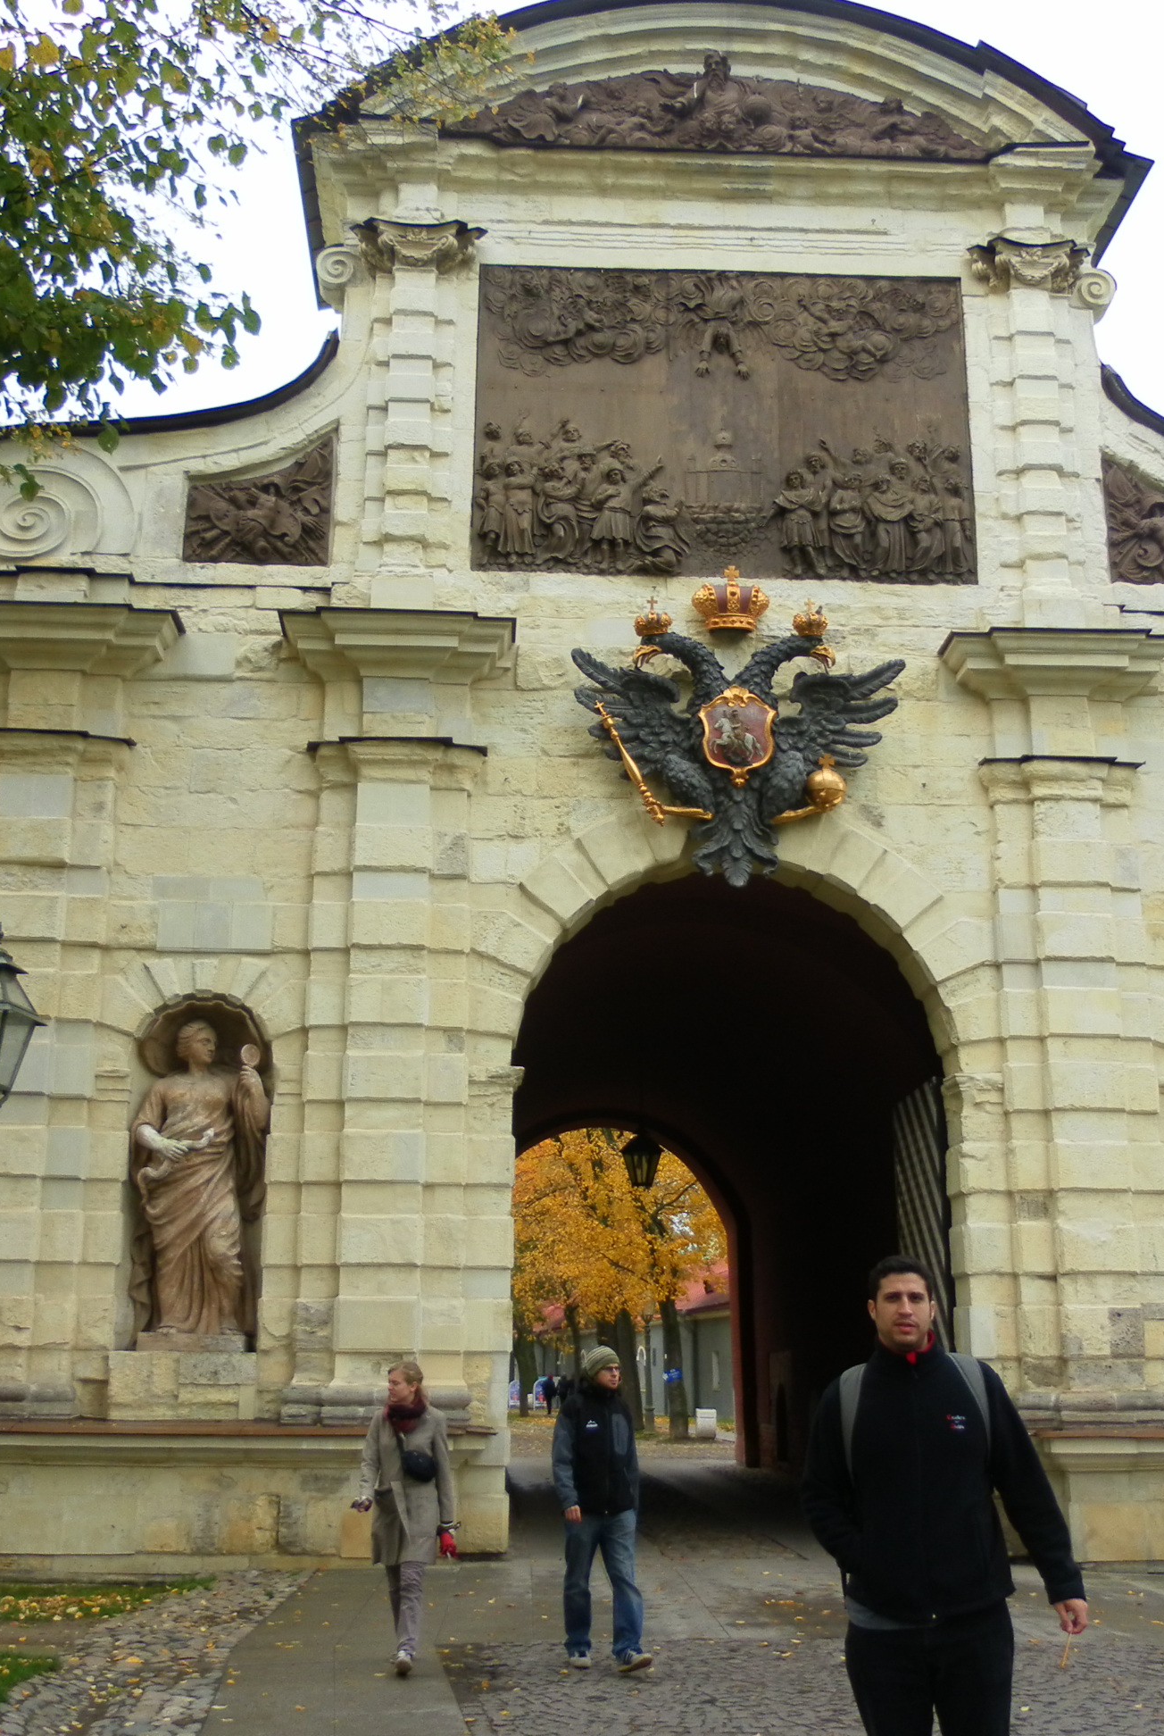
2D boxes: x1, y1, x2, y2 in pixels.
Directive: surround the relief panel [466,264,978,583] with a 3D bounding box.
[{"bbox_3d":[1.573,-4.943,20.603,5.450,3.720,0.300,1,-15,-3],"label":"relief panel"}]

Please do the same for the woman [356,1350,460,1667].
[{"bbox_3d":[-0.996,3.673,10.684,0.600,1.675,0.440,0,-15,3],"label":"woman"}]

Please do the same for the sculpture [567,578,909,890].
[{"bbox_3d":[1.604,-1.433,19.520,3.400,3.350,0.650,1,-15,-3],"label":"sculpture"}]

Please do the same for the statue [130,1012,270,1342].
[{"bbox_3d":[-3.669,2.964,18.154,1.340,3.350,0.770,1,-15,-2],"label":"statue"}]

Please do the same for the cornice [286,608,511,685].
[{"bbox_3d":[-1.851,-2.183,18.927,2.357,0.570,0.750,1,-15,-2],"label":"cornice"}]

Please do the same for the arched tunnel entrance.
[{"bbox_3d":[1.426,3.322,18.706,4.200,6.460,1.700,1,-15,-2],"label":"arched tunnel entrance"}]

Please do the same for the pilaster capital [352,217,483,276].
[{"bbox_3d":[-1.755,-6.614,20.143,1.460,0.540,0.550,1,-15,-2],"label":"pilaster capital"}]

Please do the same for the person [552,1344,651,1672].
[{"bbox_3d":[0.114,3.687,10.837,0.540,1.770,0.450,8,-17,-27],"label":"person"}]

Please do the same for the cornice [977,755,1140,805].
[{"bbox_3d":[5.114,-0.873,19.585,1.720,0.500,0.520,1,-15,-3],"label":"cornice"}]

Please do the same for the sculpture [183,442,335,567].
[{"bbox_3d":[-3.390,-3.862,19.669,1.540,1.450,0.220,1,-15,-2],"label":"sculpture"}]

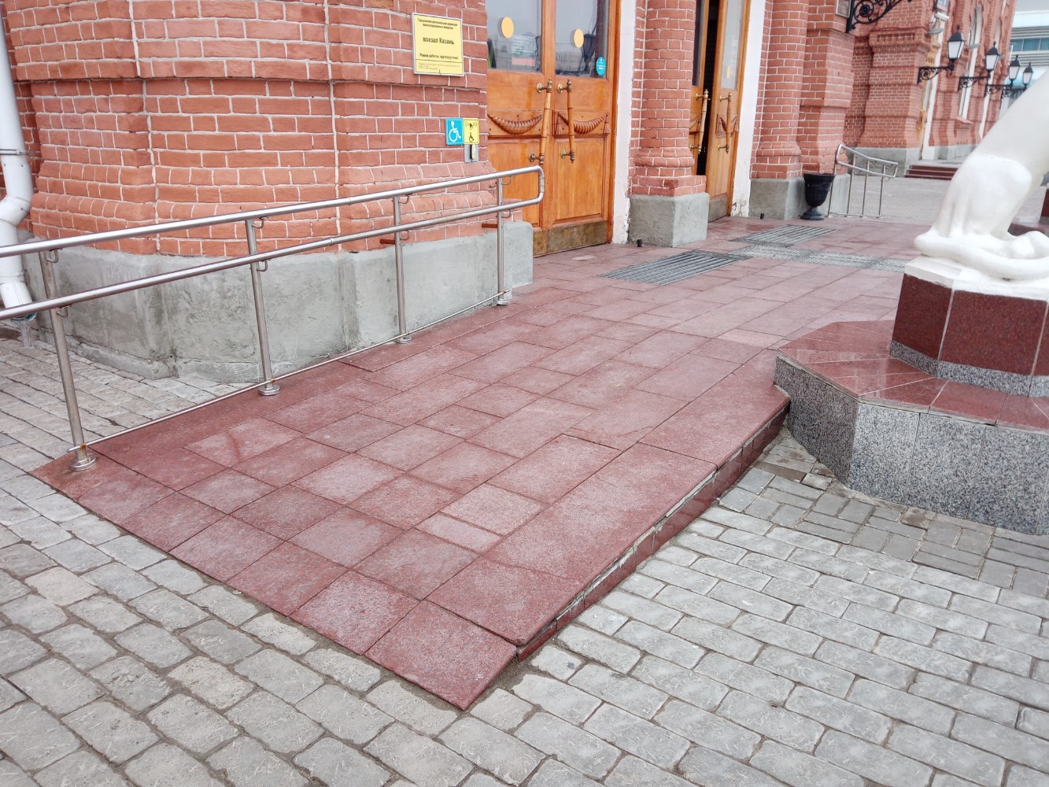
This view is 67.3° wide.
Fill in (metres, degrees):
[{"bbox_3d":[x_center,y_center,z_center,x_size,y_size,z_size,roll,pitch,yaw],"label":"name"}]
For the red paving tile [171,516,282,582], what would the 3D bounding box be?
[{"bbox_3d":[-0.956,0.508,2.546,0.309,0.030,0.229,13,33,35],"label":"red paving tile"}]

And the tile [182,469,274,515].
[{"bbox_3d":[-1.058,0.356,2.825,0.293,0.025,0.219,13,26,33],"label":"tile"}]

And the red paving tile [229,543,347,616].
[{"bbox_3d":[-0.739,0.583,2.462,0.292,0.030,0.249,14,27,33],"label":"red paving tile"}]

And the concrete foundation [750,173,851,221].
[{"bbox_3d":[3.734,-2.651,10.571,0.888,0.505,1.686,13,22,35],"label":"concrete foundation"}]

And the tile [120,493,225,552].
[{"bbox_3d":[-1.202,0.451,2.717,0.302,0.030,0.229,13,33,35],"label":"tile"}]

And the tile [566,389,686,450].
[{"bbox_3d":[0.468,0.121,3.544,0.296,0.030,0.622,14,27,33],"label":"tile"}]

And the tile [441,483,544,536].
[{"bbox_3d":[-0.105,0.425,2.821,0.282,0.030,0.244,14,27,33],"label":"tile"}]

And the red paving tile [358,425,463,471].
[{"bbox_3d":[-0.475,0.238,3.306,0.291,0.030,0.351,14,27,33],"label":"red paving tile"}]

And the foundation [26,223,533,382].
[{"bbox_3d":[-1.493,-0.778,5.395,2.419,0.718,2.665,13,22,35],"label":"foundation"}]

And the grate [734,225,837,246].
[{"bbox_3d":[2.866,-1.710,8.565,0.634,0.030,1.756,13,22,35],"label":"grate"}]

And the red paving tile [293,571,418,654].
[{"bbox_3d":[-0.462,0.608,2.186,0.284,0.025,0.220,13,35,33],"label":"red paving tile"}]

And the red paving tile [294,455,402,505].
[{"bbox_3d":[-0.642,0.321,2.888,0.290,0.025,0.307,13,26,33],"label":"red paving tile"}]

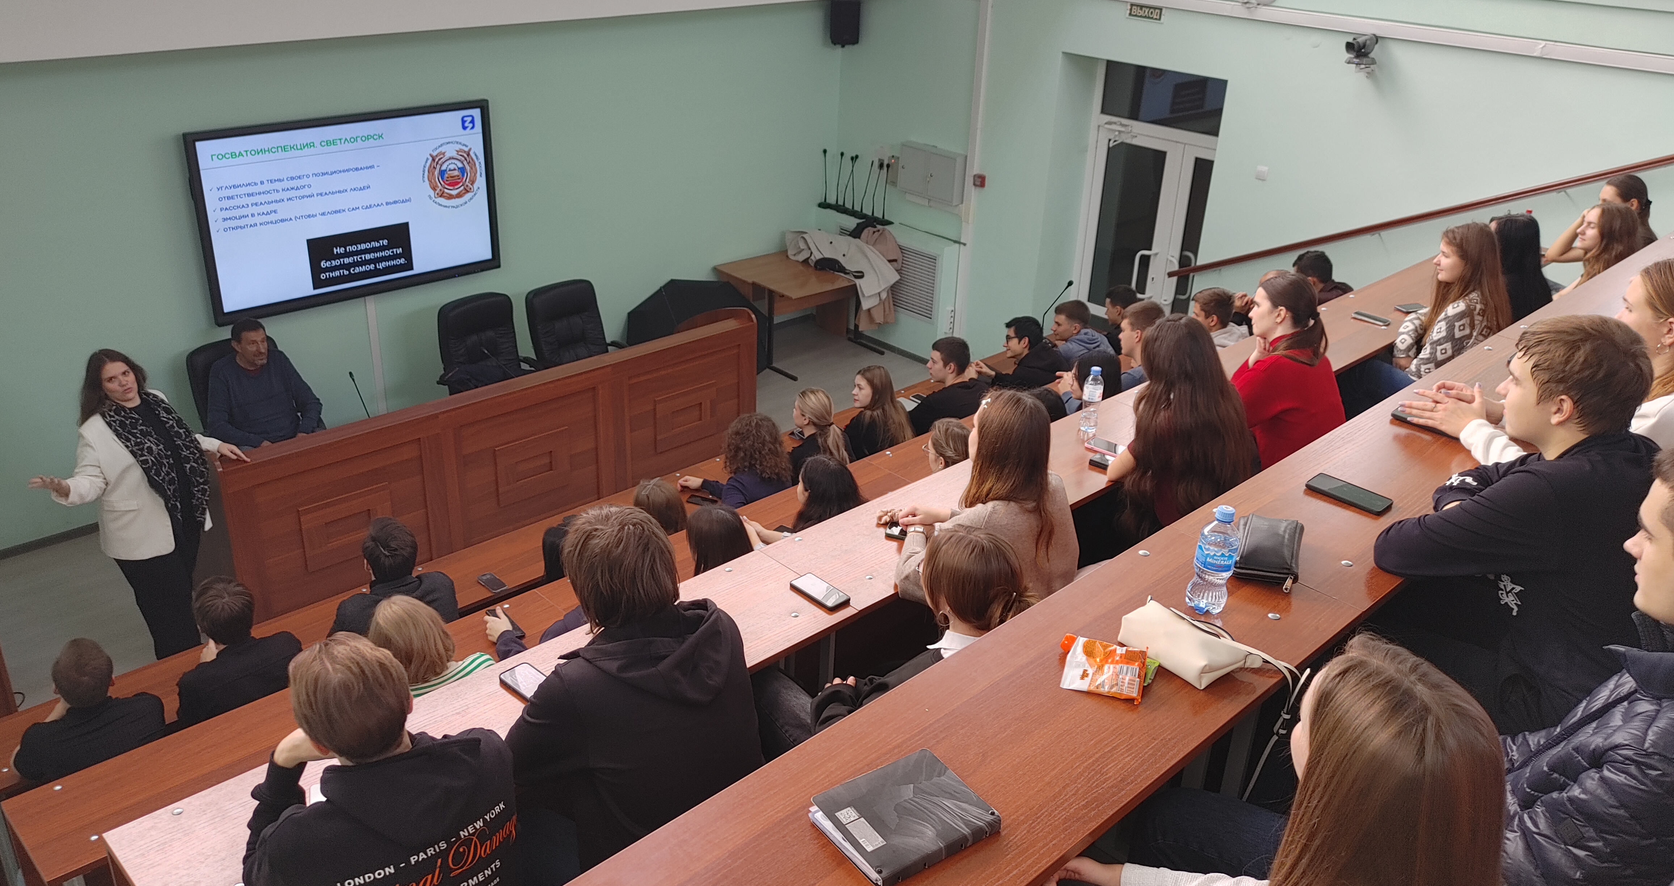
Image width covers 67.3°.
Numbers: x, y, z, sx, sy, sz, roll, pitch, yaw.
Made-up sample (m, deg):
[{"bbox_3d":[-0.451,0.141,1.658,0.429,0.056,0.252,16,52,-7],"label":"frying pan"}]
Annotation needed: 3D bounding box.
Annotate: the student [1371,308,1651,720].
[{"bbox_3d":[1.331,0.341,2.514,0.500,1.260,0.600,-21,34,-40],"label":"student"}]

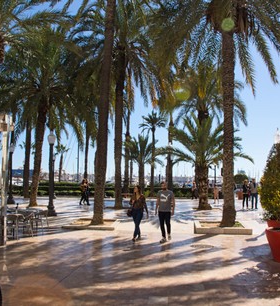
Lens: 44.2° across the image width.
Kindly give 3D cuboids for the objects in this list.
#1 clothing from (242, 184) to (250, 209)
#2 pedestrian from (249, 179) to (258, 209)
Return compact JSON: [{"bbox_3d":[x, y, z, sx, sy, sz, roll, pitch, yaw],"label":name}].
[{"bbox_3d":[6.122,2.490,19.852,0.450,1.390,0.340,0,-4,3],"label":"clothing"},{"bbox_3d":[6.584,2.372,19.960,0.530,1.740,0.360,-1,-4,17],"label":"pedestrian"}]

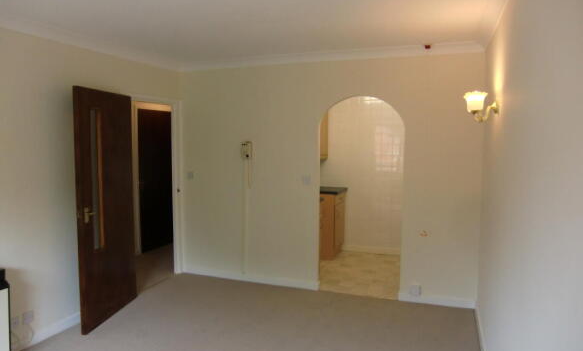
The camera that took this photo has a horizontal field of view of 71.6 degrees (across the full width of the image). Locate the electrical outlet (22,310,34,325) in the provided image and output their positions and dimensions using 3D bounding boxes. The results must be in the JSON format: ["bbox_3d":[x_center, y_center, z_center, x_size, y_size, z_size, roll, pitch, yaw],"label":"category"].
[{"bbox_3d":[-1.995,1.084,3.072,0.015,0.086,0.086,2,5,23],"label":"electrical outlet"}]

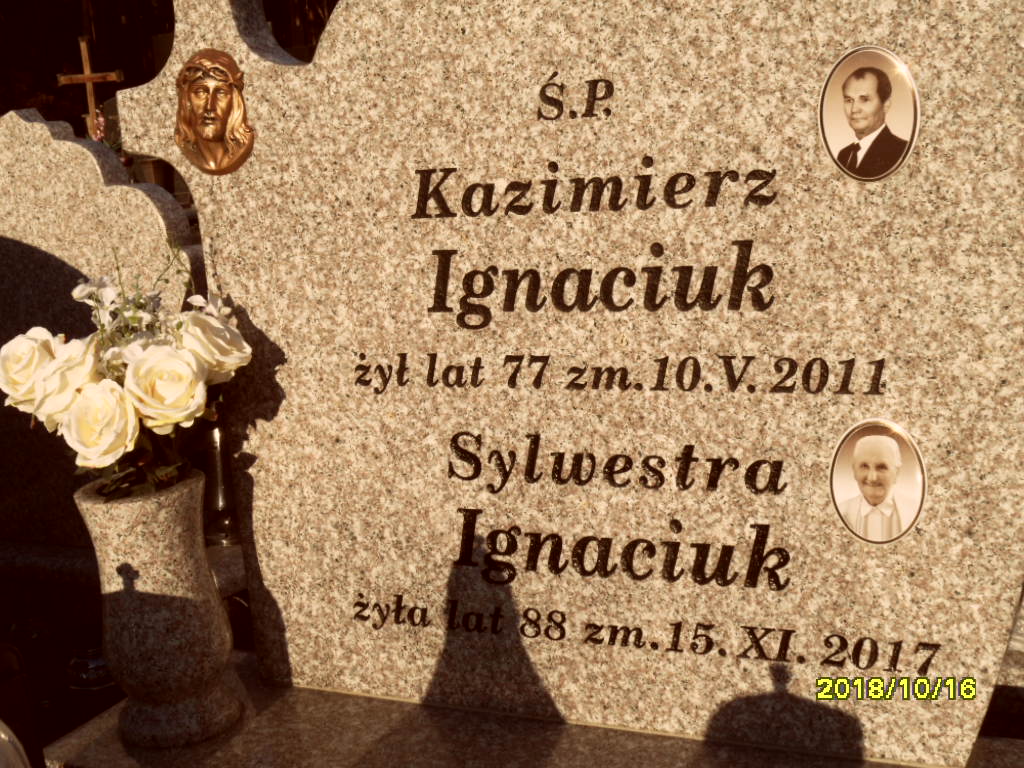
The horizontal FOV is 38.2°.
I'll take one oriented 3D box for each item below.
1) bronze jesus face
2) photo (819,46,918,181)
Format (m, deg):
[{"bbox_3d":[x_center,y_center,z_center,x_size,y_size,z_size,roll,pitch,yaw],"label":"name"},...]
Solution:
[{"bbox_3d":[-0.333,-0.297,1.618,0.104,0.138,0.030,1,11,26],"label":"bronze jesus face"},{"bbox_3d":[0.319,-0.241,1.325,0.090,0.121,0.014,1,11,26],"label":"photo"}]

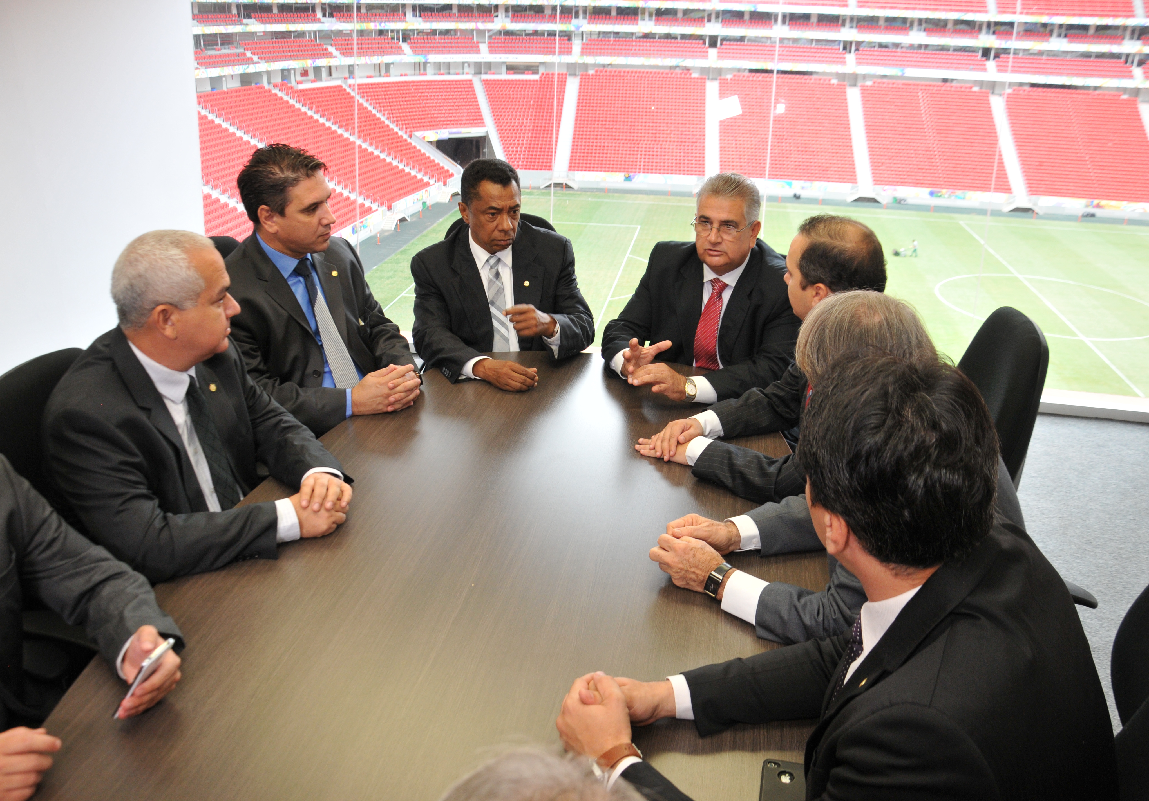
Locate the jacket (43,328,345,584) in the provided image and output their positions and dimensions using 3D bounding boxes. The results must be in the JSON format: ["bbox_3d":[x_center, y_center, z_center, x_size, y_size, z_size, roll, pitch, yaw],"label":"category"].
[{"bbox_3d":[-0.705,0.181,1.720,0.530,0.610,0.540,15,27,29],"label":"jacket"}]

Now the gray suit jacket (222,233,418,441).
[{"bbox_3d":[-0.649,-0.063,2.224,0.540,0.640,0.520,18,28,33],"label":"gray suit jacket"}]

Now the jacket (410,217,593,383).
[{"bbox_3d":[-0.186,-0.166,2.555,0.540,0.610,0.540,-1,23,-5],"label":"jacket"}]

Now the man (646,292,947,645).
[{"bbox_3d":[0.409,0.418,1.548,0.720,1.255,0.550,3,23,3],"label":"man"}]

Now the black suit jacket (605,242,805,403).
[{"bbox_3d":[0.354,-0.132,2.510,0.550,0.610,0.540,6,24,11],"label":"black suit jacket"}]

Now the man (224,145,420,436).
[{"bbox_3d":[-0.632,0.051,2.251,0.760,1.320,0.550,18,28,33],"label":"man"}]

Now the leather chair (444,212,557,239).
[{"bbox_3d":[-0.211,0.021,2.669,0.600,1.065,0.620,-1,23,-5],"label":"leather chair"}]

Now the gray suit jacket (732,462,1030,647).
[{"bbox_3d":[0.467,0.312,1.502,0.520,0.600,0.530,3,23,3],"label":"gray suit jacket"}]

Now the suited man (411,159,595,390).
[{"bbox_3d":[-0.189,-0.034,2.558,0.550,1.255,0.740,-1,23,-5],"label":"suited man"}]

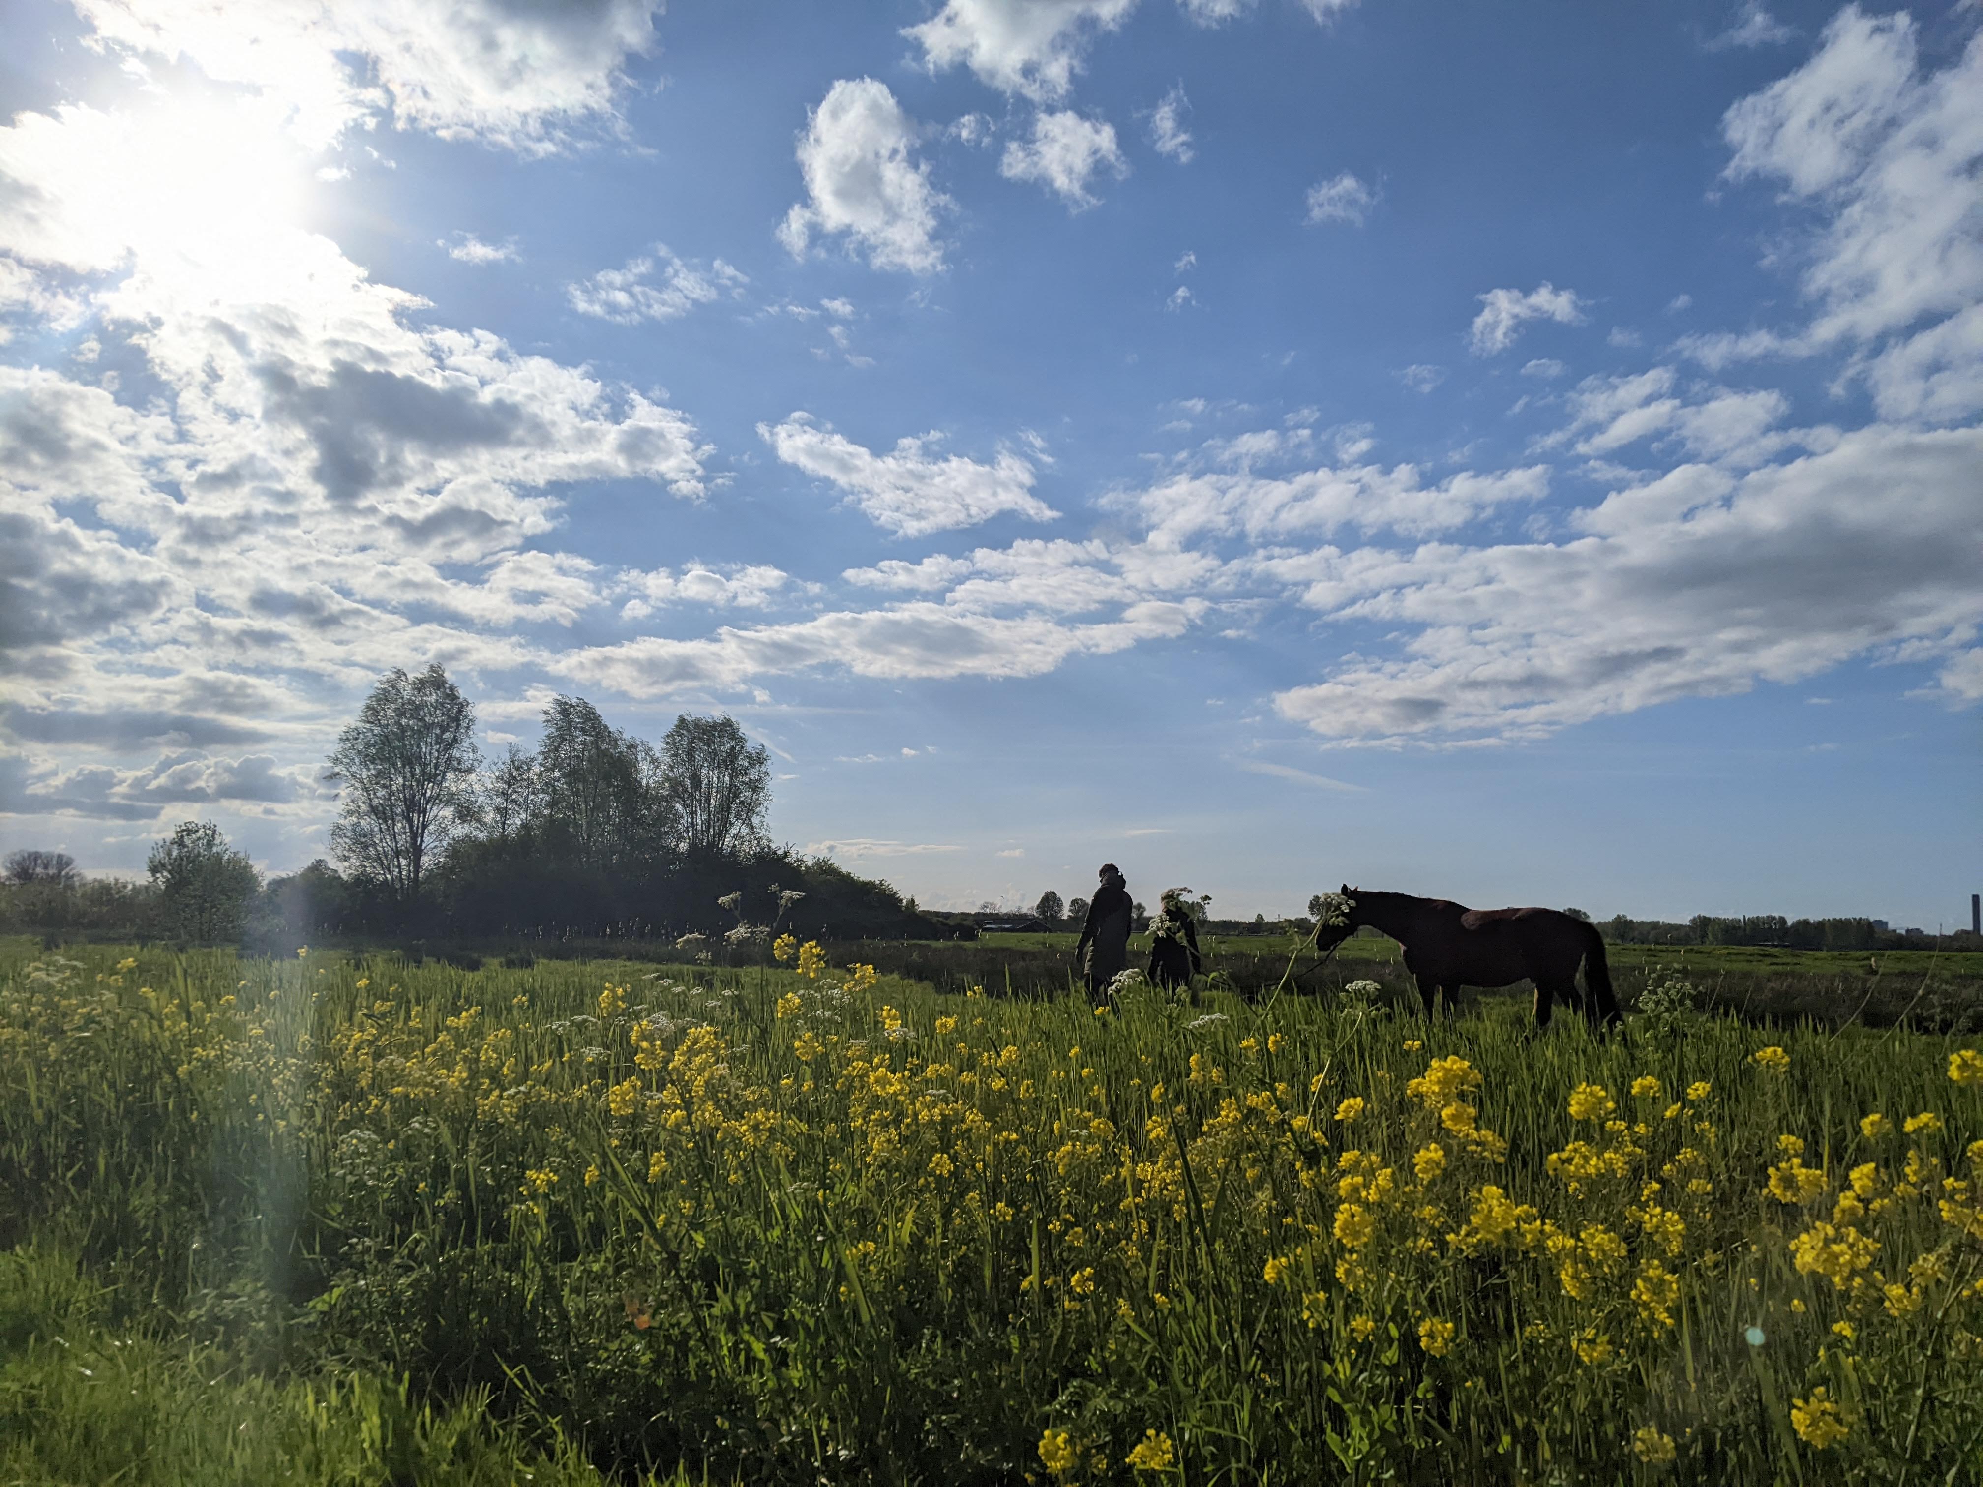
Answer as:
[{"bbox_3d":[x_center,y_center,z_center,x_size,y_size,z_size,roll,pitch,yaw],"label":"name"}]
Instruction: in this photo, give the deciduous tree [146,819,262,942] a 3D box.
[{"bbox_3d":[-28.520,4.940,56.000,4.040,4.320,3.840,4,-8,-27],"label":"deciduous tree"}]

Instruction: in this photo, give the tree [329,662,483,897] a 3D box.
[{"bbox_3d":[-23.600,2.140,62.000,5.840,10.680,5.550,3,-7,-21],"label":"tree"}]

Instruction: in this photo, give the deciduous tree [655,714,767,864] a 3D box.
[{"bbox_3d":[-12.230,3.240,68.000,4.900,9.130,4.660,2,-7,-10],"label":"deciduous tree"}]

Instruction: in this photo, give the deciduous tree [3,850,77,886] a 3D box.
[{"bbox_3d":[-92.320,13.970,150.000,7.510,7.360,7.140,5,-8,-31],"label":"deciduous tree"}]

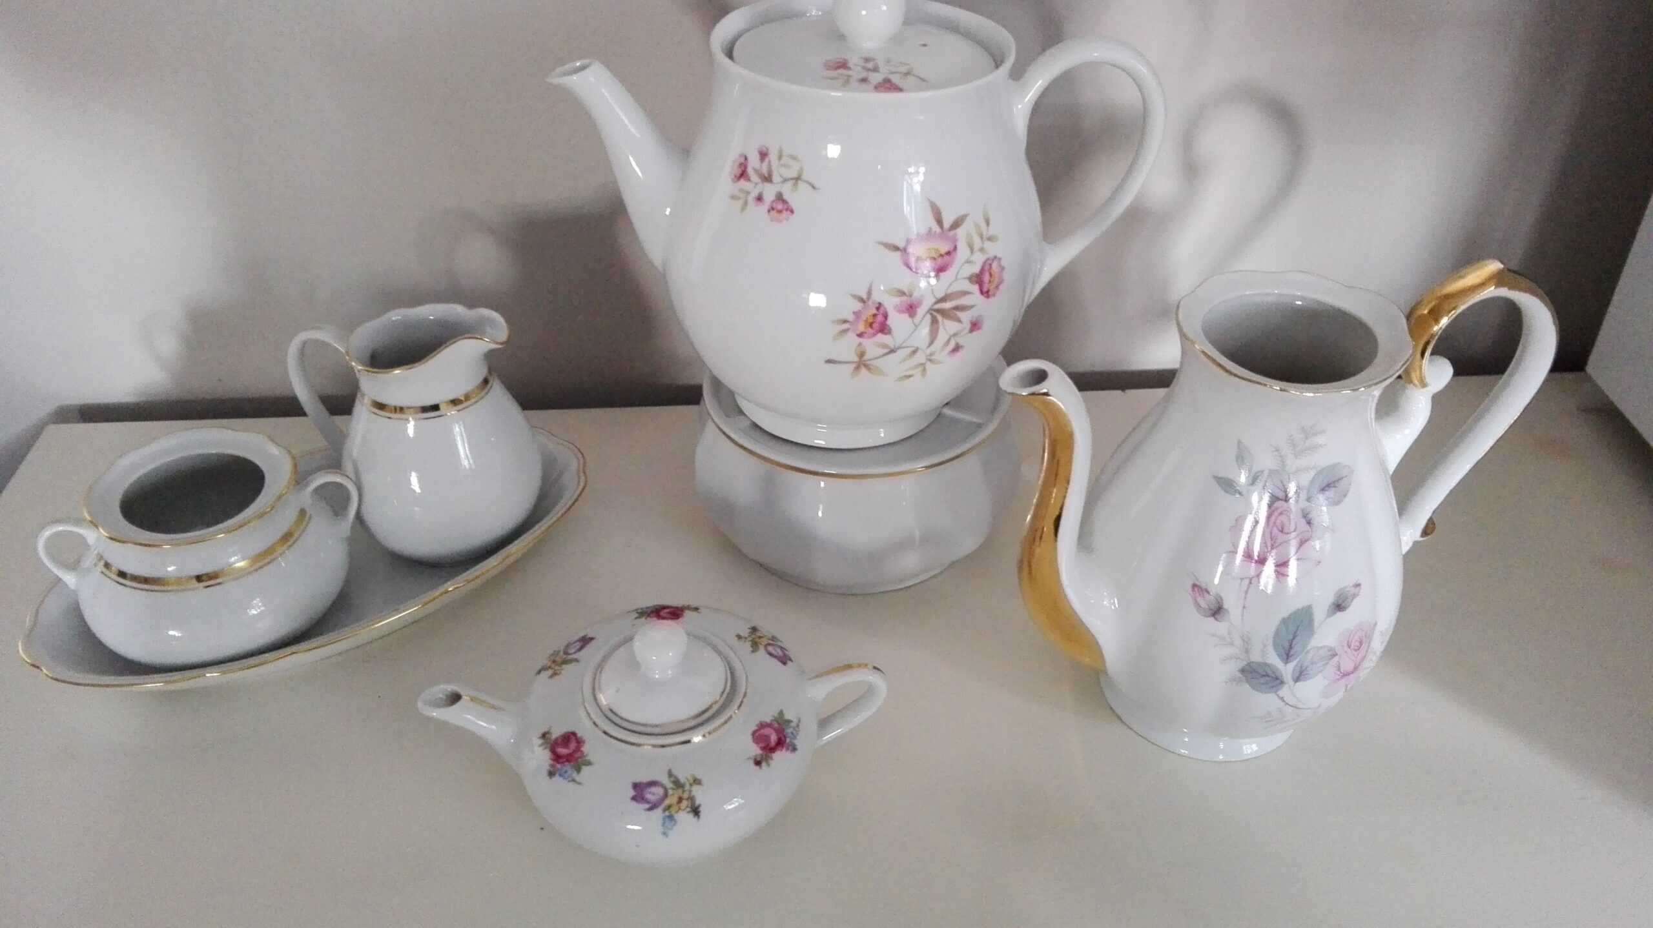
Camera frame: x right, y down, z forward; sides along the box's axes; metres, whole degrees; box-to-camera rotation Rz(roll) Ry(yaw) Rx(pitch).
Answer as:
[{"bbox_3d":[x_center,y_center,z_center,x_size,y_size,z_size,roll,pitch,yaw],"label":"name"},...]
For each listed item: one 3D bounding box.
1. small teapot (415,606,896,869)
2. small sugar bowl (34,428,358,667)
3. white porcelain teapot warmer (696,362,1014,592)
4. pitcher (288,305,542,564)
[{"bbox_3d":[-0.060,0.087,0.420,0.164,0.076,0.105,-2,37,-2],"label":"small teapot"},{"bbox_3d":[-0.252,0.036,0.487,0.122,0.067,0.098,-10,38,-14],"label":"small sugar bowl"},{"bbox_3d":[0.013,-0.006,0.527,0.143,0.075,0.143,1,37,0],"label":"white porcelain teapot warmer"},{"bbox_3d":[-0.181,-0.013,0.522,0.102,0.104,0.078,4,37,5],"label":"pitcher"}]

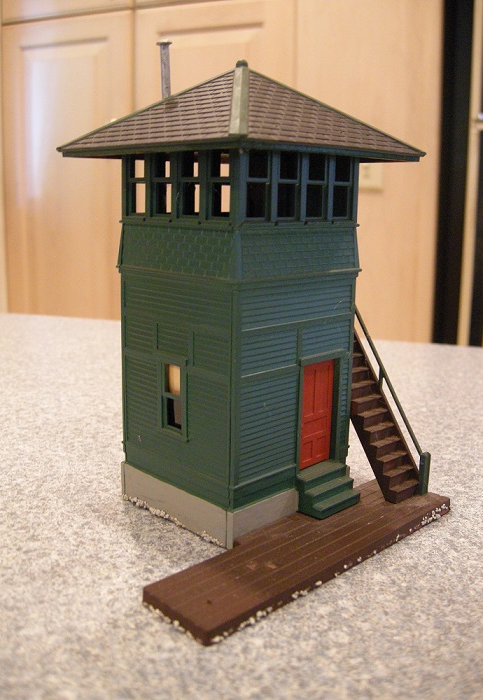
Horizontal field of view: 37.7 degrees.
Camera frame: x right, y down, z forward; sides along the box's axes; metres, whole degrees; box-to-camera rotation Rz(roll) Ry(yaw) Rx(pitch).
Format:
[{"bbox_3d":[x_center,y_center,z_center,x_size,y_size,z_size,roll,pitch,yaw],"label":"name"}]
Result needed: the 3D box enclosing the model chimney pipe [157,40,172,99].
[{"bbox_3d":[-0.018,-0.063,0.164,0.003,0.015,0.003,-12,16,-43],"label":"model chimney pipe"}]

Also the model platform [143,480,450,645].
[{"bbox_3d":[0.016,0.042,0.154,0.080,0.003,0.020,-11,17,-43],"label":"model platform"}]

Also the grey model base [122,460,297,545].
[{"bbox_3d":[-0.001,0.033,0.178,0.041,0.009,0.040,-11,17,-43],"label":"grey model base"}]

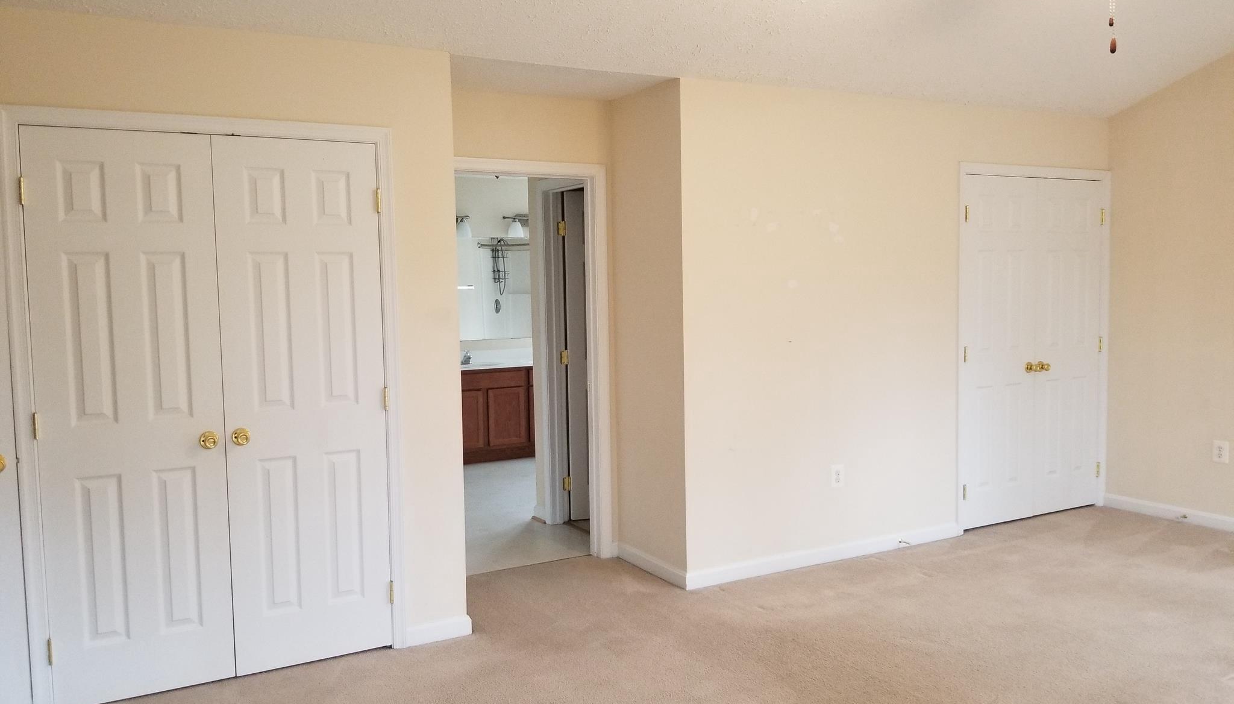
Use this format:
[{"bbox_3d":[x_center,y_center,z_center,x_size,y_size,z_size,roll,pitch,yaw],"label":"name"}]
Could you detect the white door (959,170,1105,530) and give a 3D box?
[{"bbox_3d":[2.521,-0.013,5.611,1.223,2.076,0.051,-3,5,-28],"label":"white door"}]

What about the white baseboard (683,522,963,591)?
[{"bbox_3d":[1.158,1.072,4.931,1.879,0.082,0.018,-3,5,-28],"label":"white baseboard"}]

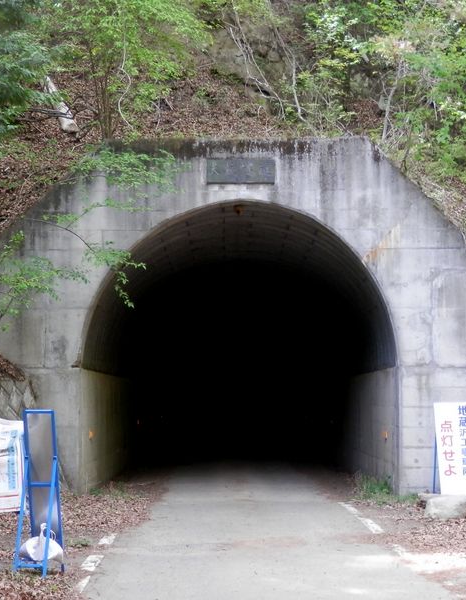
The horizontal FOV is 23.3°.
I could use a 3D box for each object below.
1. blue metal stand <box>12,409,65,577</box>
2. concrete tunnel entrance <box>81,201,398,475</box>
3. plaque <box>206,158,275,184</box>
[{"bbox_3d":[-1.620,1.602,9.498,0.280,1.370,0.380,-1,-5,16],"label":"blue metal stand"},{"bbox_3d":[0.106,0.797,18.550,4.820,4.460,2.500,0,-5,0],"label":"concrete tunnel entrance"},{"bbox_3d":[0.123,-1.990,17.506,1.060,0.400,0.060,0,-5,0],"label":"plaque"}]

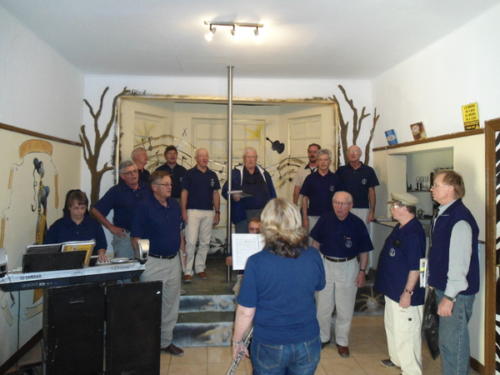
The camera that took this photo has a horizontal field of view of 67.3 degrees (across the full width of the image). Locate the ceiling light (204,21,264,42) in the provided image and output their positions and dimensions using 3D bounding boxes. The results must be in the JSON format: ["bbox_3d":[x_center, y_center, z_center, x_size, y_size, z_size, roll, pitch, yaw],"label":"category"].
[{"bbox_3d":[-0.148,-1.391,3.370,0.540,0.180,0.140,0,1,6],"label":"ceiling light"}]

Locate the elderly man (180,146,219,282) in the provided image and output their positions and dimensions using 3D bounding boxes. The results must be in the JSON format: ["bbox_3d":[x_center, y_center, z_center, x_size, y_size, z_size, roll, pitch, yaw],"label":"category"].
[{"bbox_3d":[-0.637,0.330,4.830,0.500,1.690,0.360,0,1,-9],"label":"elderly man"}]

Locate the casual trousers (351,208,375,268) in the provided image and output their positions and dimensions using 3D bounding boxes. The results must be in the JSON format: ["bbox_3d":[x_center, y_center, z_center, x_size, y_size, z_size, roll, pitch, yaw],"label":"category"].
[{"bbox_3d":[1.474,0.691,5.150,0.420,0.900,0.280,1,1,12],"label":"casual trousers"}]

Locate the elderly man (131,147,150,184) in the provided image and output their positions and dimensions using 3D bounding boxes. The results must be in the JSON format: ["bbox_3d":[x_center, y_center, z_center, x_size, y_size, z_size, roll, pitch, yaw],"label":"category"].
[{"bbox_3d":[-1.500,0.305,5.050,0.500,1.720,0.340,-1,2,-37],"label":"elderly man"}]

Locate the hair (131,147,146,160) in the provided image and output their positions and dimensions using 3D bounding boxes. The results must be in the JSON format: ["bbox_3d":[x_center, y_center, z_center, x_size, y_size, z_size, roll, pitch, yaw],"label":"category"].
[{"bbox_3d":[-1.495,-0.451,5.050,0.210,0.190,0.180,1,2,41],"label":"hair"}]

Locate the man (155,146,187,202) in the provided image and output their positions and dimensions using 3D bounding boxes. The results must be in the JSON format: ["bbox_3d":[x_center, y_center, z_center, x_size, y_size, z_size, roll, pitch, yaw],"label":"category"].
[{"bbox_3d":[-1.059,0.319,5.000,0.500,1.740,0.330,0,1,-18],"label":"man"}]

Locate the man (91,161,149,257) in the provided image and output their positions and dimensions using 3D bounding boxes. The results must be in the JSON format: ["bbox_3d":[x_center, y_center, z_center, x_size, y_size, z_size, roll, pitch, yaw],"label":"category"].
[{"bbox_3d":[-1.404,0.550,4.150,0.620,1.700,0.400,-1,2,-35],"label":"man"}]

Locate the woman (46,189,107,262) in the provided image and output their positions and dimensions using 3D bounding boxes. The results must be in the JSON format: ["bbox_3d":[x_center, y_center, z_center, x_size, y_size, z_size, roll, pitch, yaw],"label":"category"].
[{"bbox_3d":[-1.395,0.818,3.020,0.500,1.620,0.420,0,1,-19],"label":"woman"}]

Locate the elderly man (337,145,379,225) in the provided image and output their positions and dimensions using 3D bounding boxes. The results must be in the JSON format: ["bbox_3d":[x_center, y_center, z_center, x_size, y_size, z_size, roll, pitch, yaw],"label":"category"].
[{"bbox_3d":[1.419,0.319,4.980,0.570,1.750,0.330,0,1,18],"label":"elderly man"}]

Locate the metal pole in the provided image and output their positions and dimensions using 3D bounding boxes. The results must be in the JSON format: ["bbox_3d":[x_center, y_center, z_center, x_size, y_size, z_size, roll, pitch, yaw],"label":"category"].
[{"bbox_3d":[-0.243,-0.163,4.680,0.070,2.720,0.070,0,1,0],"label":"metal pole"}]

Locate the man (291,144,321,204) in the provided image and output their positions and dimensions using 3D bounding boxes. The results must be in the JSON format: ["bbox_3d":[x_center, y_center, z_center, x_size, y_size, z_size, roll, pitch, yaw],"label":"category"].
[{"bbox_3d":[0.866,0.291,5.200,0.530,1.770,0.340,1,1,11],"label":"man"}]

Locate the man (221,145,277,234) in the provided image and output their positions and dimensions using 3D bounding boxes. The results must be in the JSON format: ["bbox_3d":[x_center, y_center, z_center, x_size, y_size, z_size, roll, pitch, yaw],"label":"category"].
[{"bbox_3d":[-0.020,0.322,4.900,0.650,1.710,0.450,0,1,0],"label":"man"}]

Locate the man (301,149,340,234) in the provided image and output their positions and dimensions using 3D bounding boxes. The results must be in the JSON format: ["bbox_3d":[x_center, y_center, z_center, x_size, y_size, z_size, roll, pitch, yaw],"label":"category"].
[{"bbox_3d":[0.910,0.350,4.780,0.540,1.670,0.350,1,1,11],"label":"man"}]

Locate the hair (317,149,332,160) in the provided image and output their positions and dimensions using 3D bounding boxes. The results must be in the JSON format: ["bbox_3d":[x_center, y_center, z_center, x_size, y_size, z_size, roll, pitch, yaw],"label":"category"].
[{"bbox_3d":[0.942,-0.417,4.750,0.180,0.150,0.200,0,1,12],"label":"hair"}]

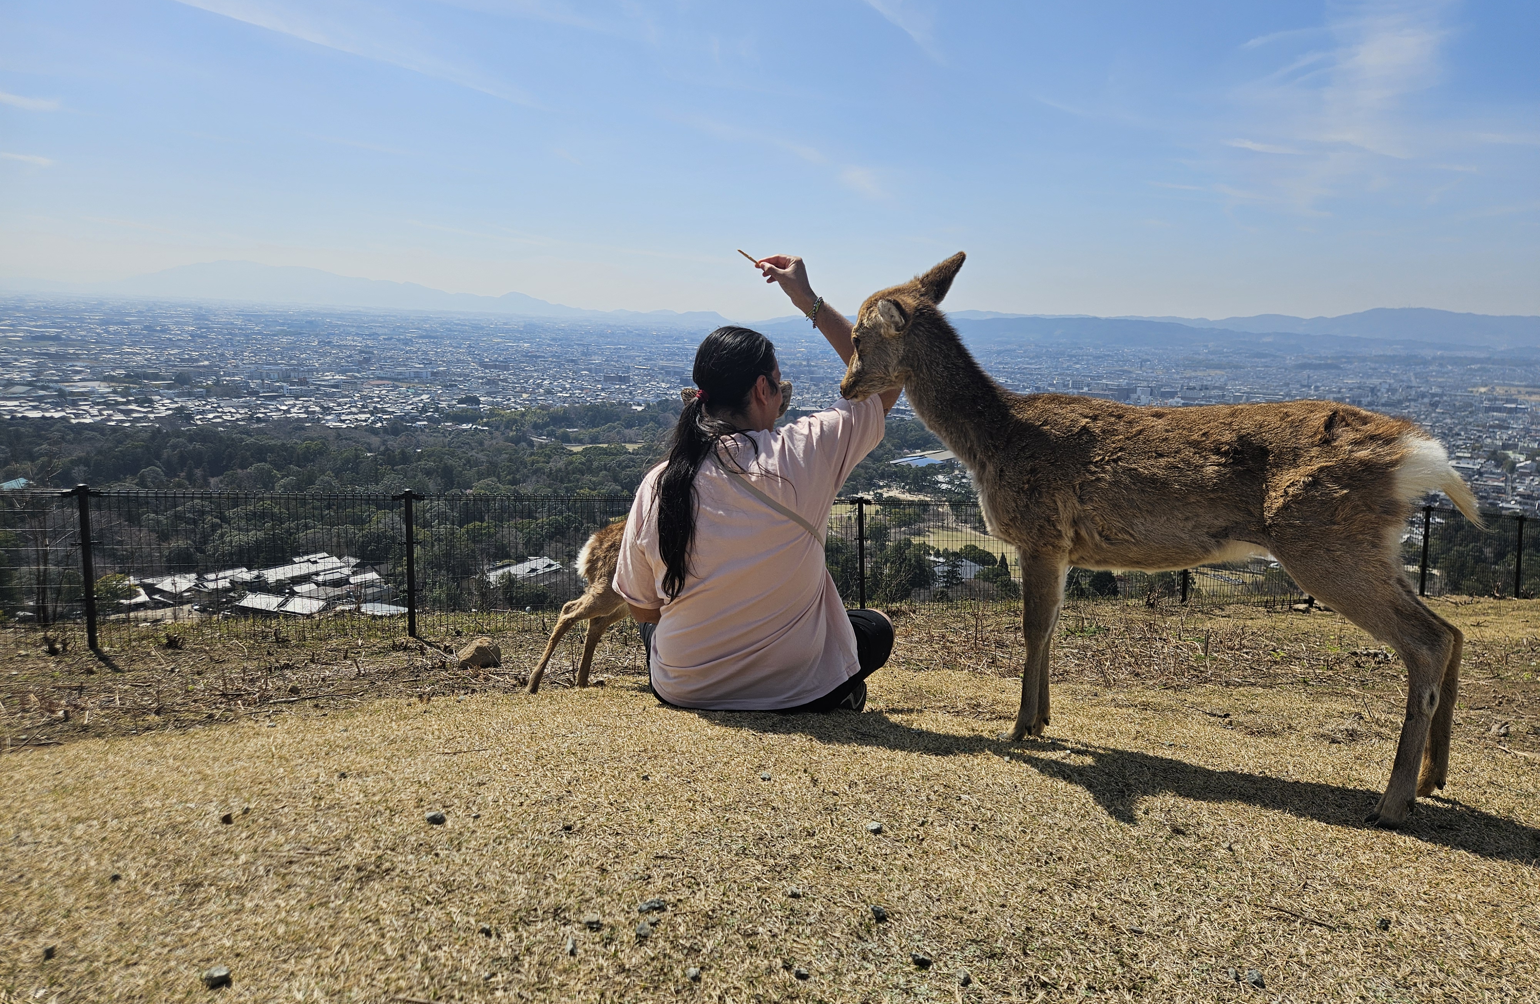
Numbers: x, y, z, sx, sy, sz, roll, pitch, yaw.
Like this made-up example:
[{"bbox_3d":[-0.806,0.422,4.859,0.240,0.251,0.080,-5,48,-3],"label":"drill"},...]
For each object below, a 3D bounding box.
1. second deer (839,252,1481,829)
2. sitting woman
[{"bbox_3d":[0.724,0.008,2.131,1.248,1.030,0.304,7,12,25],"label":"second deer"},{"bbox_3d":[-0.013,-0.075,2.485,0.680,1.005,0.589,4,11,8],"label":"sitting woman"}]

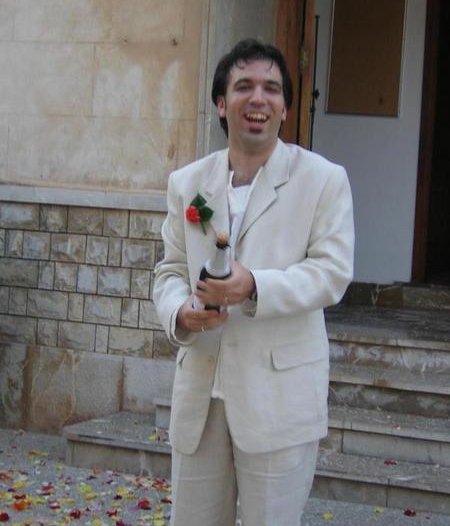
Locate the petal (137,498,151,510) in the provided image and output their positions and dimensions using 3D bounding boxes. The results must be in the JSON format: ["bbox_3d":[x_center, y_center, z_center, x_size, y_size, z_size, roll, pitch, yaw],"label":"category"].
[{"bbox_3d":[-0.335,0.991,5.787,0.052,0.030,0.050,2,5,0],"label":"petal"}]

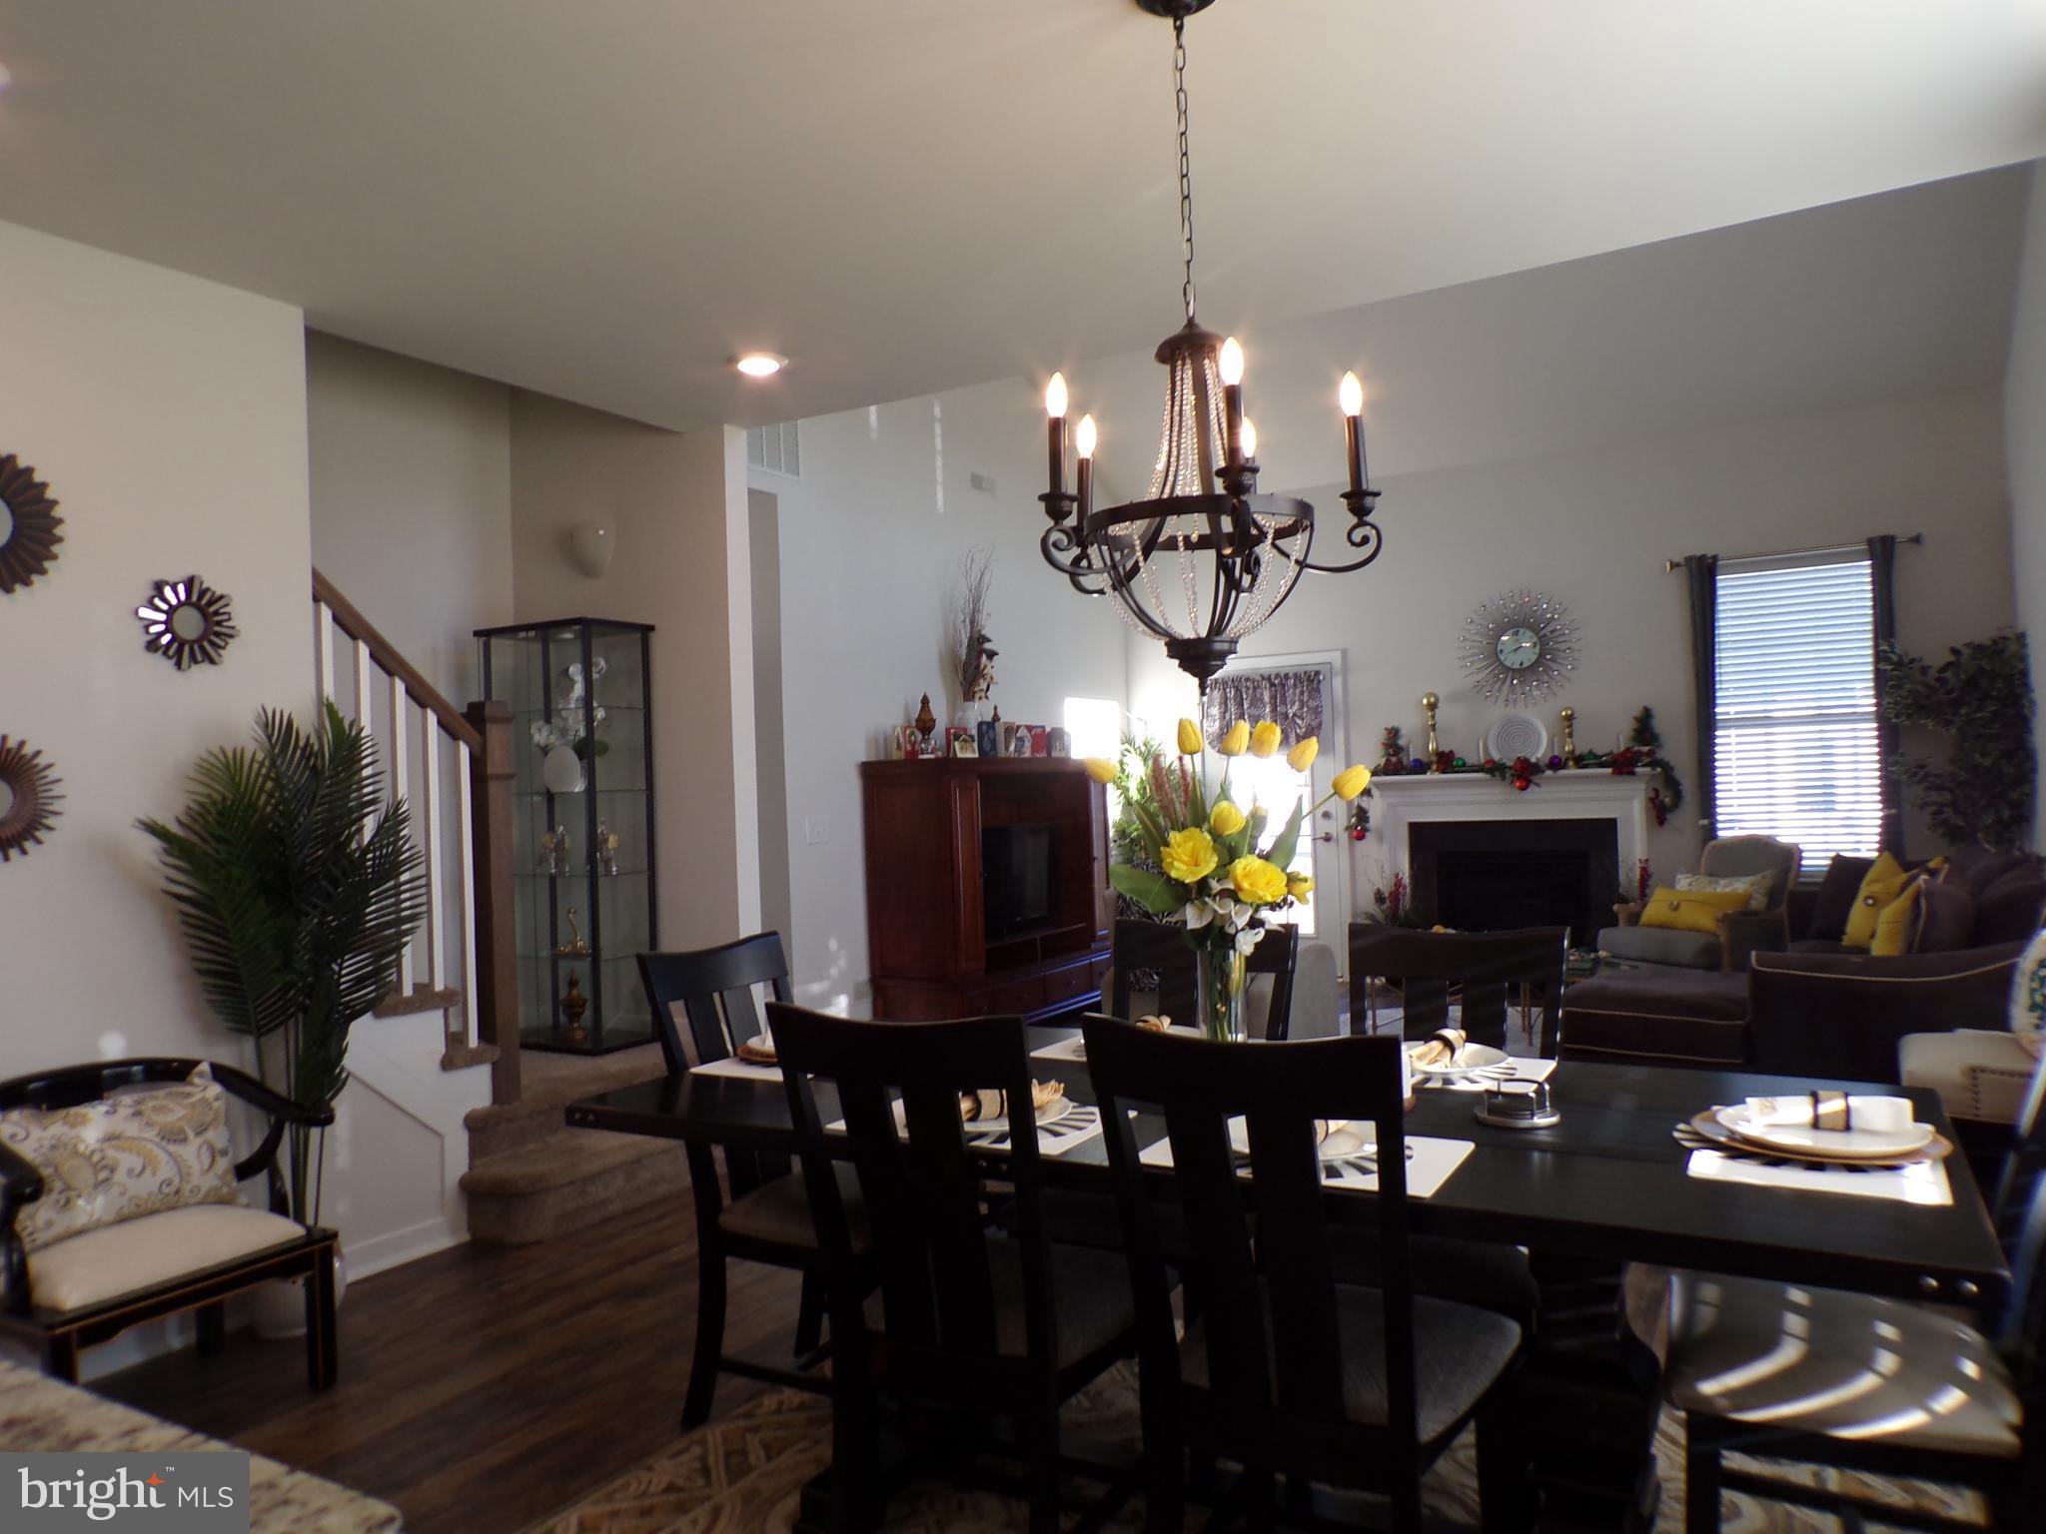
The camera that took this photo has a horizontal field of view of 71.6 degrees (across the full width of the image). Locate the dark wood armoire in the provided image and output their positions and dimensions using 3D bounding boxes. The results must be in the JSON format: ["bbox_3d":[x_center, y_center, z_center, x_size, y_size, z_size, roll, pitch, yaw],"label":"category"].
[{"bbox_3d":[-0.128,0.702,7.763,0.545,1.467,1.720,-2,-1,30],"label":"dark wood armoire"}]

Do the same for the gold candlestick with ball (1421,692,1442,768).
[{"bbox_3d":[2.534,-0.212,8.774,0.115,0.493,0.115,-3,-1,30],"label":"gold candlestick with ball"}]

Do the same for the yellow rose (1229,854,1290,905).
[{"bbox_3d":[0.425,0.203,2.560,0.110,0.090,0.085,-2,0,9],"label":"yellow rose"}]

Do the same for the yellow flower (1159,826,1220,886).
[{"bbox_3d":[0.301,0.161,2.570,0.110,0.110,0.085,-2,-1,7],"label":"yellow flower"}]

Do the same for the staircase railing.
[{"bbox_3d":[-1.831,0.259,4.321,0.120,1.614,0.700,-2,-1,30],"label":"staircase railing"}]

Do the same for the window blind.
[{"bbox_3d":[4.276,-0.286,7.863,0.815,1.740,0.060,-2,-1,30],"label":"window blind"}]

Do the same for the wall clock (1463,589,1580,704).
[{"bbox_3d":[2.936,-0.715,8.441,0.680,0.690,0.060,-2,0,29],"label":"wall clock"}]

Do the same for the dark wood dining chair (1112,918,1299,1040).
[{"bbox_3d":[0.334,0.873,3.095,0.490,1.016,0.550,-2,0,29],"label":"dark wood dining chair"}]

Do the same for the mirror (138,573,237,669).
[{"bbox_3d":[-2.154,-0.377,3.670,0.030,0.250,0.255,-2,0,29],"label":"mirror"}]

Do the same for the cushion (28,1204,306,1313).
[{"bbox_3d":[-1.983,1.066,3.170,0.450,0.085,0.530,-2,0,29],"label":"cushion"}]

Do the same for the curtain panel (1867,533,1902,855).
[{"bbox_3d":[4.577,-0.041,7.478,0.150,2.340,0.100,-2,0,29],"label":"curtain panel"}]

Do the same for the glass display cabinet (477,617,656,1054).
[{"bbox_3d":[-1.776,0.267,5.578,0.603,1.625,0.367,-2,-1,30],"label":"glass display cabinet"}]

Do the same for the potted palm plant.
[{"bbox_3d":[-1.854,0.639,3.585,0.600,1.640,0.740,-2,0,29],"label":"potted palm plant"}]

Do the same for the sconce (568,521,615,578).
[{"bbox_3d":[-1.731,-0.870,5.660,0.215,0.235,0.115,-2,0,29],"label":"sconce"}]

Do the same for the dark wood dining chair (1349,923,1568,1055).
[{"bbox_3d":[0.802,0.842,2.770,0.495,1.000,0.590,-2,-1,30],"label":"dark wood dining chair"}]

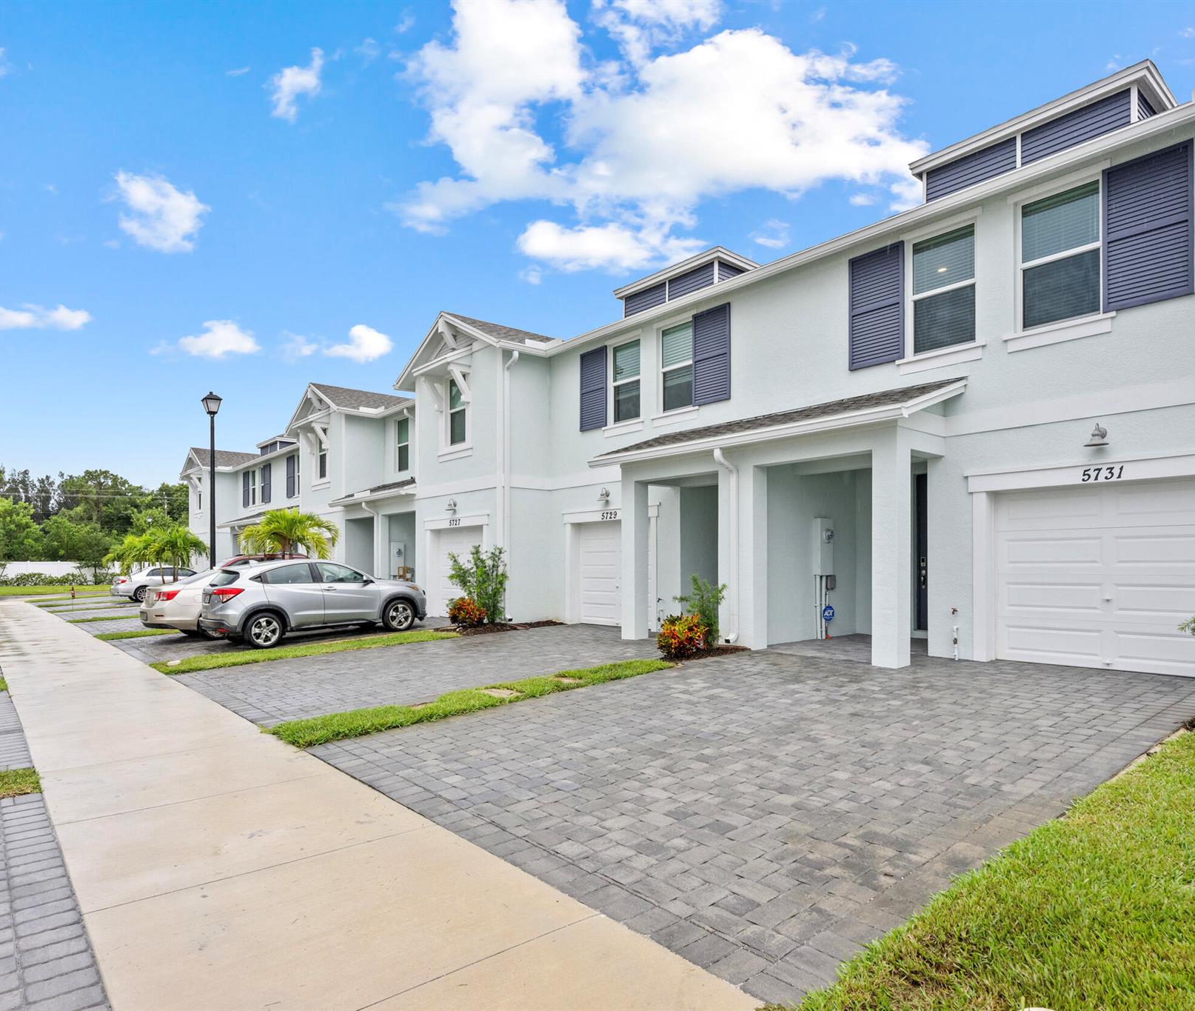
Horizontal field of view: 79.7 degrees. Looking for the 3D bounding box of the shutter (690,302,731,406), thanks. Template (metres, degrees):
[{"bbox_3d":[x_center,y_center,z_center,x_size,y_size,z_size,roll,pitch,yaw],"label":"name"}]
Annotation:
[{"bbox_3d":[2.008,-2.623,12.593,0.070,1.645,0.846,0,-2,-41],"label":"shutter"}]

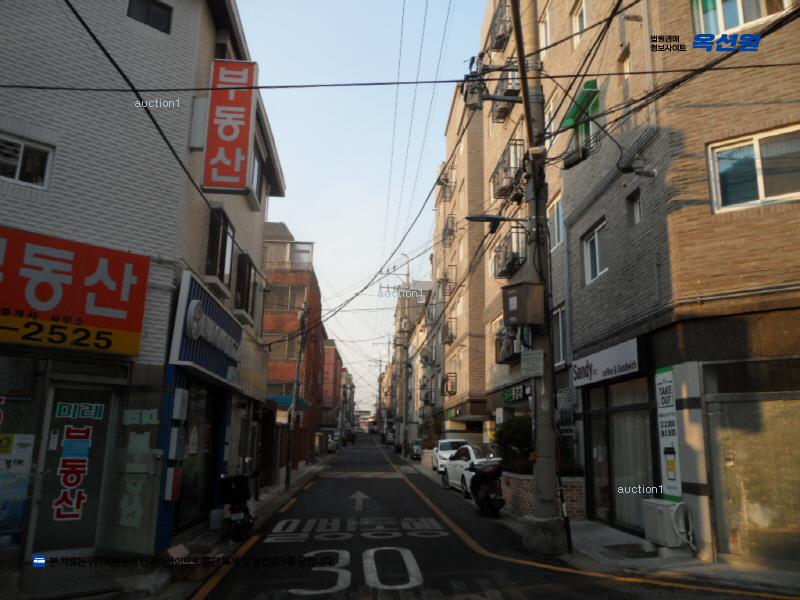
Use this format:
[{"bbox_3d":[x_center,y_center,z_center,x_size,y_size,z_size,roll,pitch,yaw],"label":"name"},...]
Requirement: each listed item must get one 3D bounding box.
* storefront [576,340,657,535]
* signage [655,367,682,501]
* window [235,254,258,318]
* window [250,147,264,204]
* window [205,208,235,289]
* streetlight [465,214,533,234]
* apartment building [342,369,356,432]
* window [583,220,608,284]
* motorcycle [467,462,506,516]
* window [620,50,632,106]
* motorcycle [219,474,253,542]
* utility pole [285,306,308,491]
[{"bbox_3d":[4.579,2.559,11.644,1.500,3.250,3.650,2,-13,-3],"label":"storefront"},{"bbox_3d":[4.009,1.983,9.380,0.060,1.930,0.580,2,-13,-3],"label":"signage"},{"bbox_3d":[-3.554,-0.297,14.363,0.240,1.230,1.272,2,-13,-4],"label":"window"},{"bbox_3d":[-3.475,-3.024,14.970,0.200,1.100,1.292,2,-13,-4],"label":"window"},{"bbox_3d":[-3.349,-0.923,11.613,0.240,1.230,1.242,2,-13,-4],"label":"window"},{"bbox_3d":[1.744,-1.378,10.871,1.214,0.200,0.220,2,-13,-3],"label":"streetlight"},{"bbox_3d":[-15.843,22.732,137.727,10.000,13.200,20.000,2,-13,-3],"label":"apartment building"},{"bbox_3d":[4.118,-0.967,12.958,0.140,1.100,1.501,2,-13,-3],"label":"window"},{"bbox_3d":[2.005,4.449,14.665,0.700,1.080,1.850,1,-13,-1],"label":"motorcycle"},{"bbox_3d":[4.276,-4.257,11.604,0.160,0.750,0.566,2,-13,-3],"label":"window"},{"bbox_3d":[-2.674,3.387,10.449,0.640,1.020,1.850,4,-13,-12],"label":"motorcycle"},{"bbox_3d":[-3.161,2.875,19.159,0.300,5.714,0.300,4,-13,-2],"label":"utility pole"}]

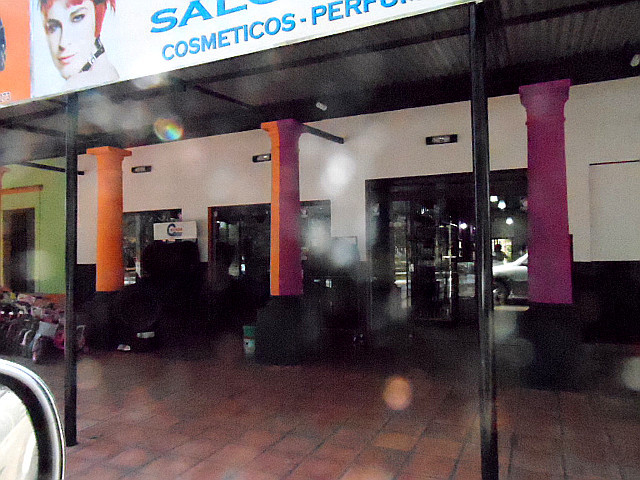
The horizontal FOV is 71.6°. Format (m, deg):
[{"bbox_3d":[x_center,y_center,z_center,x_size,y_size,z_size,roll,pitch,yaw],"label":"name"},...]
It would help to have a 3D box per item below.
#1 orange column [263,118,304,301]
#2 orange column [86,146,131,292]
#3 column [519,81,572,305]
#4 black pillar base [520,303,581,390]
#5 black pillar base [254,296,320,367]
[{"bbox_3d":[-0.431,-0.386,5.706,0.456,2.170,0.456,-2,-2,23],"label":"orange column"},{"bbox_3d":[-3.260,-0.311,6.896,0.456,2.170,0.456,-2,-2,23],"label":"orange column"},{"bbox_3d":[2.323,-0.460,4.548,0.456,2.170,0.456,-2,-2,23],"label":"column"},{"bbox_3d":[2.342,1.034,4.500,0.559,0.819,0.559,-2,-2,23],"label":"black pillar base"},{"bbox_3d":[-0.412,1.107,5.659,0.559,0.819,0.559,-2,-2,23],"label":"black pillar base"}]

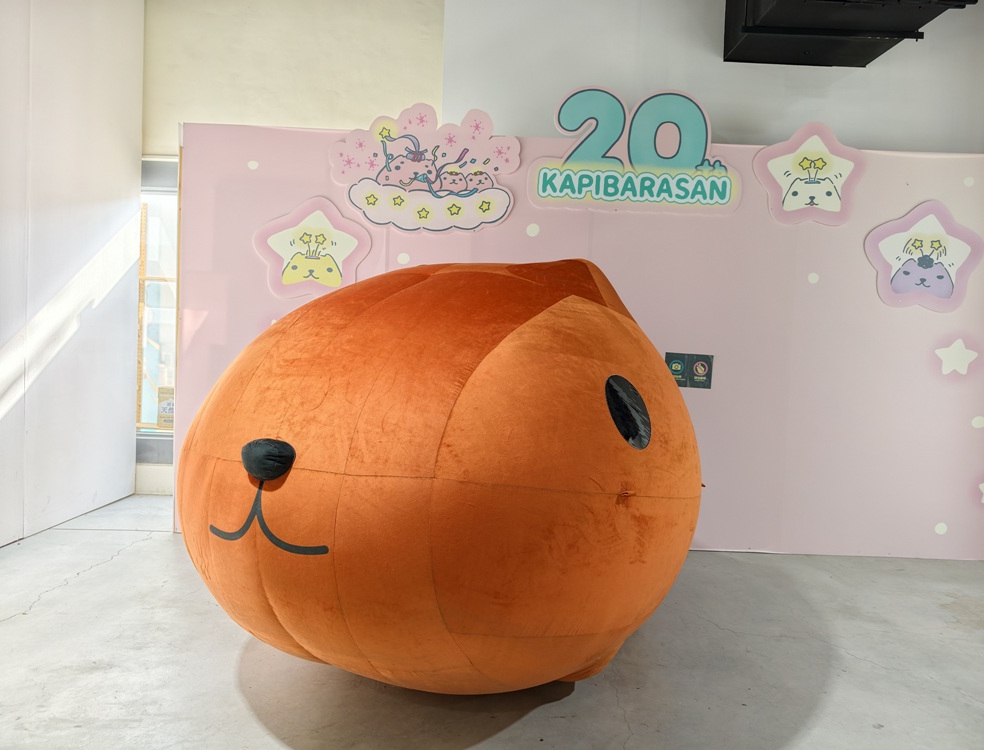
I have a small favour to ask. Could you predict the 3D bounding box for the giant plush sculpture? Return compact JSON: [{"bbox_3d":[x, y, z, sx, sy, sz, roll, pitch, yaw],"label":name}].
[{"bbox_3d":[-0.133,0.313,2.933,2.032,1.715,2.222,3,2,31],"label":"giant plush sculpture"}]

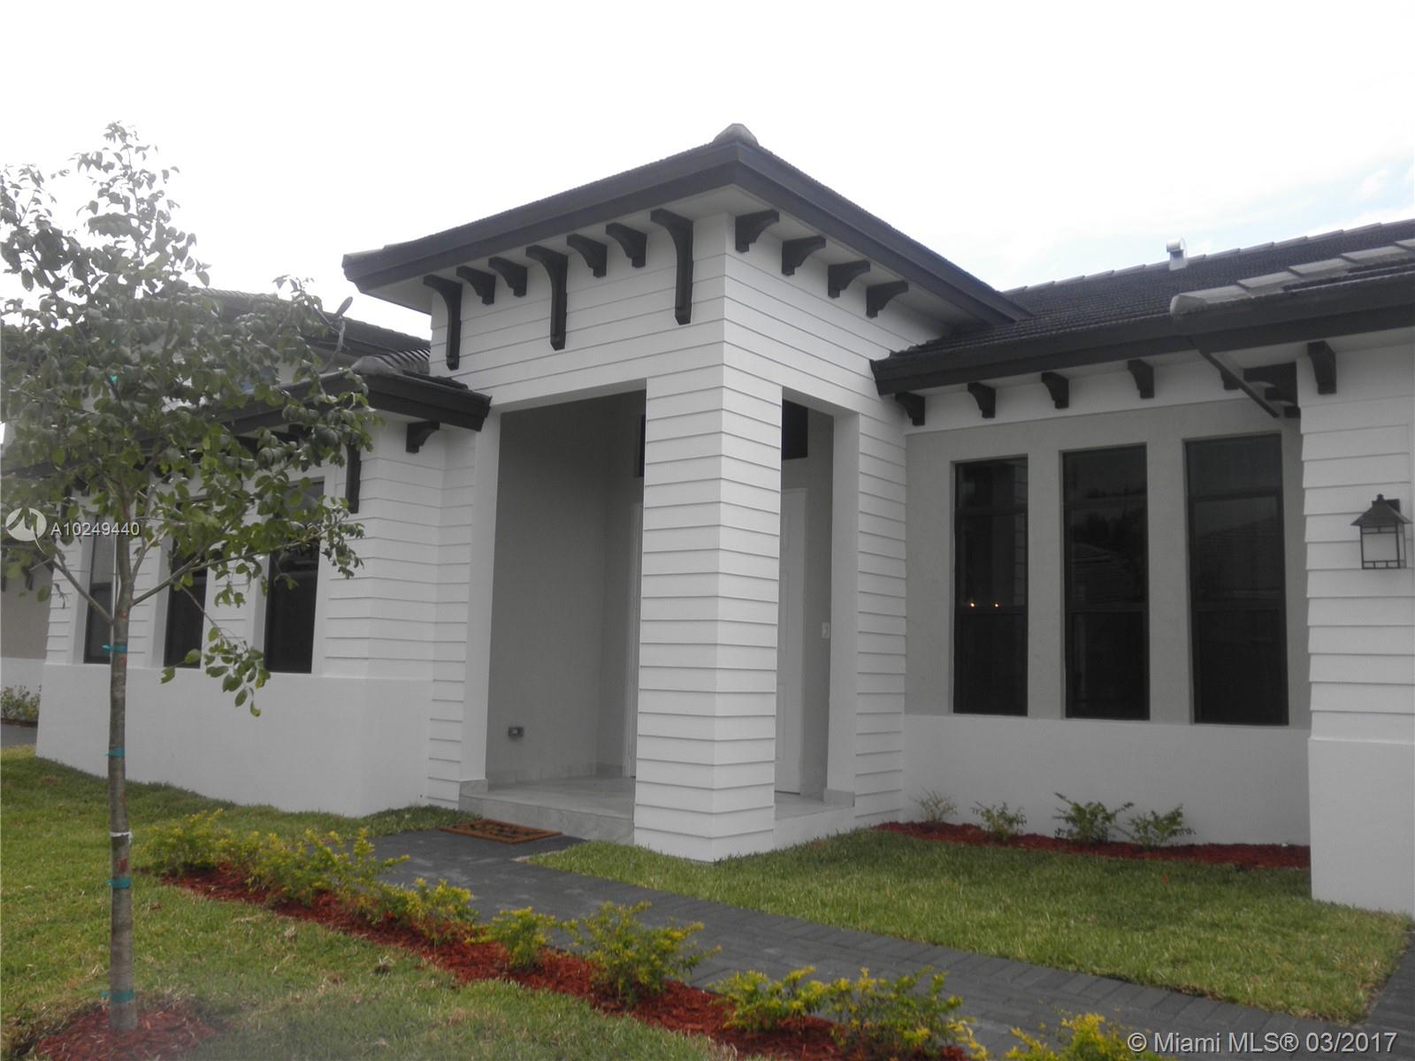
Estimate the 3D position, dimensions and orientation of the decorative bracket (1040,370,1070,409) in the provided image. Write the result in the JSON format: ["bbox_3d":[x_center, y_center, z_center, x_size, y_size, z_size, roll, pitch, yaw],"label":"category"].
[{"bbox_3d":[2.629,-1.048,8.636,0.098,0.231,0.285,-4,-8,38],"label":"decorative bracket"}]

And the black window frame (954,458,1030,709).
[{"bbox_3d":[2.258,0.447,9.068,0.617,2.006,0.100,-4,-8,38],"label":"black window frame"}]

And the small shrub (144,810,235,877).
[{"bbox_3d":[-2.940,1.766,6.471,0.480,0.360,0.480,-4,-9,38],"label":"small shrub"}]

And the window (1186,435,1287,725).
[{"bbox_3d":[3.684,0.344,7.944,0.614,1.986,0.100,-4,-8,38],"label":"window"}]

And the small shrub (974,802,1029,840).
[{"bbox_3d":[2.118,2.098,8.274,0.390,0.300,0.390,-4,-9,38],"label":"small shrub"}]

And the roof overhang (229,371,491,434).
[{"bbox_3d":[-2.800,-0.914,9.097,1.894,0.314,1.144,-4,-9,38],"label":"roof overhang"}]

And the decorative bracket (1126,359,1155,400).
[{"bbox_3d":[3.125,-1.081,8.247,0.094,0.234,0.280,-4,-8,38],"label":"decorative bracket"}]

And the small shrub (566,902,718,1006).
[{"bbox_3d":[-0.258,1.718,4.676,0.586,0.375,0.516,2,-7,-3],"label":"small shrub"}]

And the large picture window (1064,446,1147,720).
[{"bbox_3d":[2.947,0.387,8.394,0.629,1.983,0.111,-4,-9,38],"label":"large picture window"}]

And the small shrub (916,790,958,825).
[{"bbox_3d":[1.742,2.108,8.715,0.300,0.270,0.300,2,-7,0],"label":"small shrub"}]

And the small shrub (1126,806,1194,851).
[{"bbox_3d":[3.074,2.033,7.778,0.420,0.281,0.336,-1,-7,21],"label":"small shrub"}]

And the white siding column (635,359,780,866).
[{"bbox_3d":[0.014,0.553,7.813,0.670,3.180,0.670,-4,-9,38],"label":"white siding column"}]

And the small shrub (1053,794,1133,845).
[{"bbox_3d":[2.696,2.028,8.016,0.514,0.326,0.411,-1,-7,18],"label":"small shrub"}]

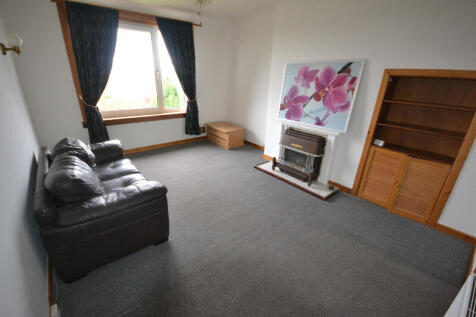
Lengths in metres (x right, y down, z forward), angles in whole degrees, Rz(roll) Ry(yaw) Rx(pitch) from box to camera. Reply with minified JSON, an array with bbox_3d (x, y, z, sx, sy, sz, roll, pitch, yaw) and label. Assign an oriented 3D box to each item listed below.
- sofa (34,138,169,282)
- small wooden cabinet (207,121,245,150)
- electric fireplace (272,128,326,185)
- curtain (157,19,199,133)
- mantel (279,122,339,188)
[{"bbox_3d":[-1.473,0.249,2.166,0.826,0.812,1.652,-14,25,-36],"label":"sofa"},{"bbox_3d":[-0.302,-0.588,5.069,0.546,0.430,0.966,-13,24,-34],"label":"small wooden cabinet"},{"bbox_3d":[0.945,-0.055,3.073,0.308,0.714,0.707,-13,24,-34],"label":"electric fireplace"},{"bbox_3d":[-1.281,-1.696,4.509,0.791,2.380,0.126,-13,24,-34],"label":"curtain"},{"bbox_3d":[1.064,-0.104,3.128,0.189,0.784,0.987,-13,24,-34],"label":"mantel"}]

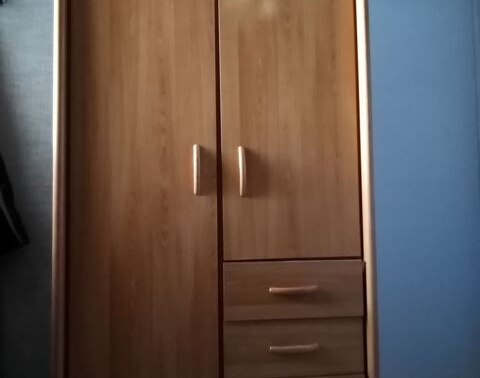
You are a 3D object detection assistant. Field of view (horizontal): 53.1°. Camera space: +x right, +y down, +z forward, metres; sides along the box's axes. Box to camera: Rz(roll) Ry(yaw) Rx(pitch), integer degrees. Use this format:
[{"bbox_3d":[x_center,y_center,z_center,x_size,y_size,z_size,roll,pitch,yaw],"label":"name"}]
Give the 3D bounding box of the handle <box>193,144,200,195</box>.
[{"bbox_3d":[-0.146,-0.065,1.629,0.024,0.175,0.032,-1,-3,-6],"label":"handle"}]

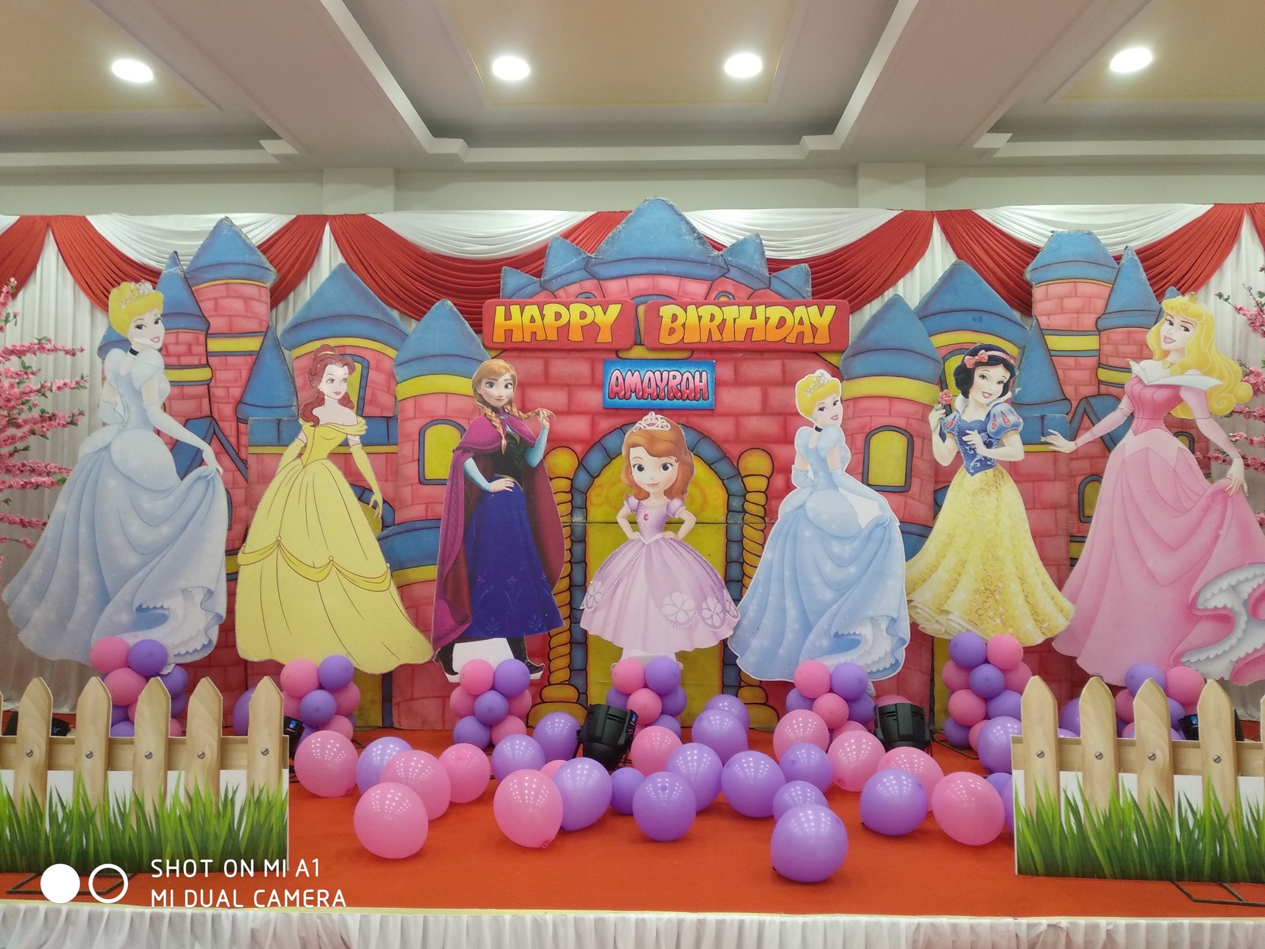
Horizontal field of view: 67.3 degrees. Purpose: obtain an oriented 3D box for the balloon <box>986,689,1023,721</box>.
[{"bbox_3d":[1.736,1.087,4.420,0.180,0.180,0.180,0,0,2],"label":"balloon"}]

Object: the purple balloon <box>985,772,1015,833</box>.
[{"bbox_3d":[1.320,1.152,3.300,0.220,0.227,0.220,0,0,0],"label":"purple balloon"}]

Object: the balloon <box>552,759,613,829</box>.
[{"bbox_3d":[-0.182,1.109,3.295,0.226,0.254,0.240,0,-1,0],"label":"balloon"}]

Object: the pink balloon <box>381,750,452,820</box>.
[{"bbox_3d":[-0.768,1.109,3.380,0.250,0.253,0.250,0,-1,0],"label":"pink balloon"}]

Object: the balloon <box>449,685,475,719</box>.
[{"bbox_3d":[-0.779,1.069,4.460,0.160,0.165,0.160,0,0,0],"label":"balloon"}]

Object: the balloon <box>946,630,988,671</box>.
[{"bbox_3d":[1.558,0.818,4.420,0.182,0.182,0.182,0,0,2],"label":"balloon"}]

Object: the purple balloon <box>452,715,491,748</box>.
[{"bbox_3d":[-0.707,1.144,4.207,0.160,0.165,0.163,0,-1,2],"label":"purple balloon"}]

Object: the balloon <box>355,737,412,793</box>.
[{"bbox_3d":[-0.919,1.101,3.571,0.230,0.237,0.235,0,-1,2],"label":"balloon"}]

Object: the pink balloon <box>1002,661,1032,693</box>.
[{"bbox_3d":[1.794,0.956,4.450,0.162,0.167,0.162,0,0,0],"label":"pink balloon"}]

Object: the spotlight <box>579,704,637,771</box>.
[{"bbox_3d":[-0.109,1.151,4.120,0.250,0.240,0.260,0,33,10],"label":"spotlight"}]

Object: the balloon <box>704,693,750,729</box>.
[{"bbox_3d":[0.447,1.149,4.500,0.222,0.229,0.222,0,0,0],"label":"balloon"}]

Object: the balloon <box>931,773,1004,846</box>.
[{"bbox_3d":[1.102,1.099,3.122,0.237,0.237,0.242,0,-1,2],"label":"balloon"}]

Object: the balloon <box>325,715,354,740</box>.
[{"bbox_3d":[-1.370,1.194,4.390,0.172,0.172,0.172,0,0,2],"label":"balloon"}]

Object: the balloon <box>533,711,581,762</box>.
[{"bbox_3d":[-0.323,1.134,4.090,0.206,0.228,0.215,0,-1,0],"label":"balloon"}]

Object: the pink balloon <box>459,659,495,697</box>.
[{"bbox_3d":[-0.686,0.898,4.200,0.153,0.158,0.156,0,-1,2],"label":"pink balloon"}]

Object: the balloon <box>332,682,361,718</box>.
[{"bbox_3d":[-1.362,1.060,4.470,0.163,0.168,0.163,0,0,0],"label":"balloon"}]

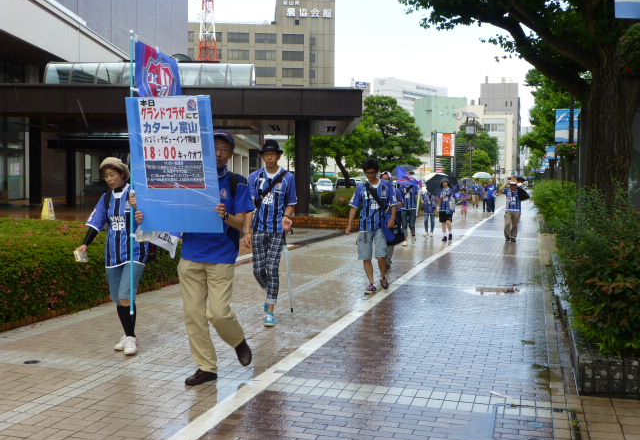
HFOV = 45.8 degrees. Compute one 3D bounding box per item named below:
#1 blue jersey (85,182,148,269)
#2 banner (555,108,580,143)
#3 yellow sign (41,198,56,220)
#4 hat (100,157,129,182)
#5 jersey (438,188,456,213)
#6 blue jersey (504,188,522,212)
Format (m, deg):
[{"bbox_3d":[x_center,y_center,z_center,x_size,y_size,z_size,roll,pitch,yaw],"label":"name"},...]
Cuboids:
[{"bbox_3d":[-1.656,0.045,6.200,0.530,0.700,0.320,0,2,12],"label":"blue jersey"},{"bbox_3d":[7.836,-2.992,24.000,0.780,1.040,0.060,1,2,16],"label":"banner"},{"bbox_3d":[-8.047,-0.256,22.507,0.320,0.700,0.320,1,3,31],"label":"yellow sign"},{"bbox_3d":[-1.663,-0.414,6.150,0.240,0.180,0.250,10,-3,33],"label":"hat"},{"bbox_3d":[3.300,-0.506,19.695,0.470,0.680,0.280,0,2,12],"label":"jersey"},{"bbox_3d":[5.041,-0.509,19.800,0.470,0.620,0.280,0,2,9],"label":"blue jersey"}]

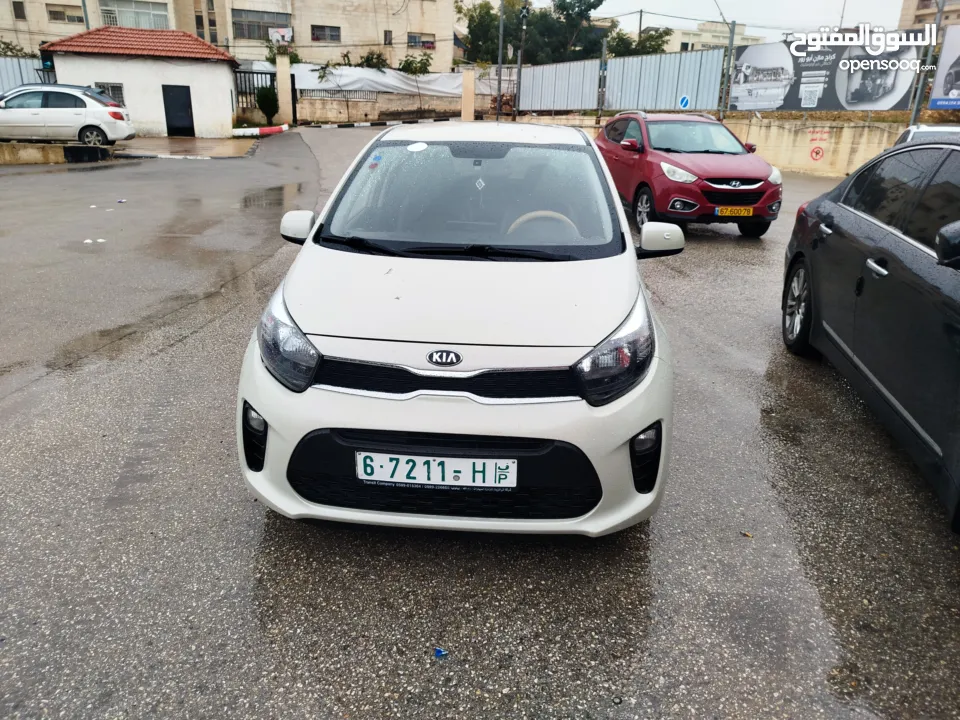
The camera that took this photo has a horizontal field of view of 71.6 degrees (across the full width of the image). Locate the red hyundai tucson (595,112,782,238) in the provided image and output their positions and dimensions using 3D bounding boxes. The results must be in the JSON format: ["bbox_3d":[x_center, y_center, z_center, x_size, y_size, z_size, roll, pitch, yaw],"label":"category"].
[{"bbox_3d":[2.982,-2.988,10.378,1.880,1.665,4.410,-1,20,-6],"label":"red hyundai tucson"}]

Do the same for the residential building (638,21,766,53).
[{"bbox_3d":[28.195,-37.718,88.422,14.000,11.574,10.500,-4,19,-18],"label":"residential building"}]

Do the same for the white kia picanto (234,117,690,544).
[{"bbox_3d":[0.020,-0.531,3.702,1.660,1.485,3.595,3,20,4],"label":"white kia picanto"}]

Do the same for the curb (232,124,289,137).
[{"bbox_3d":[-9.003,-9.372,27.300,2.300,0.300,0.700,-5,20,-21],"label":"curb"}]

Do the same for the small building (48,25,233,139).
[{"bbox_3d":[-13.068,-11.059,26.553,6.550,3.980,3.750,-3,19,-16],"label":"small building"}]

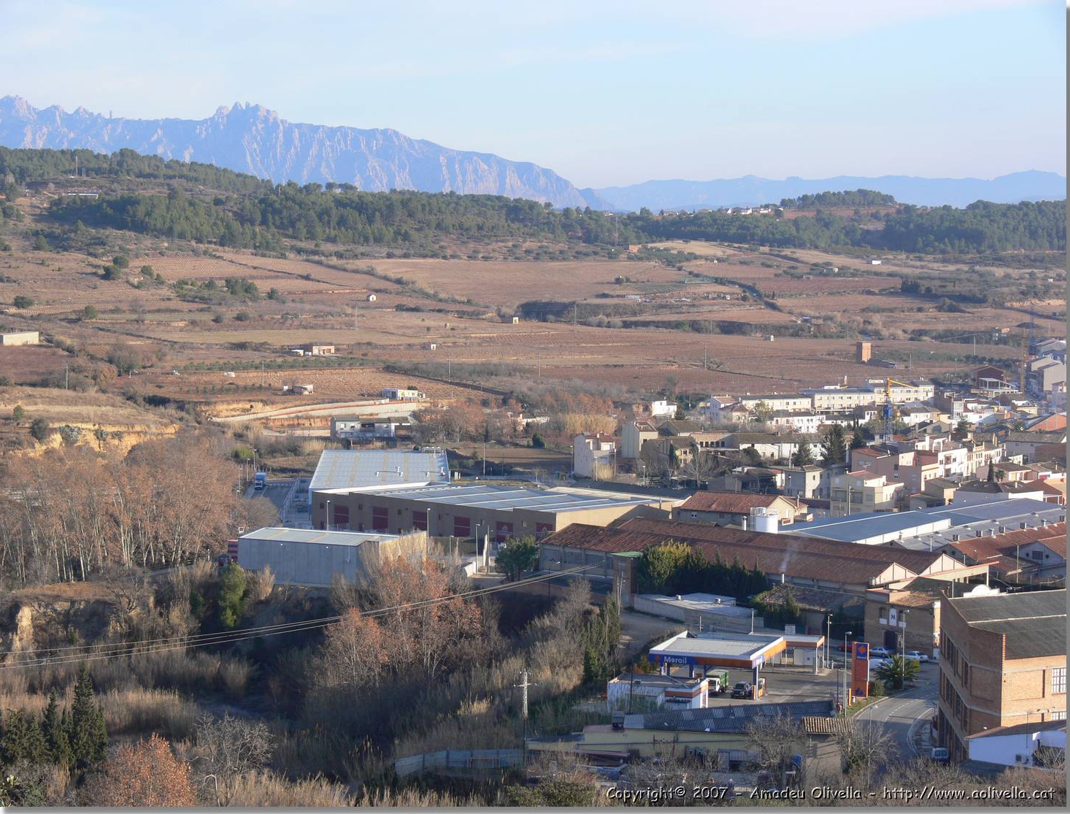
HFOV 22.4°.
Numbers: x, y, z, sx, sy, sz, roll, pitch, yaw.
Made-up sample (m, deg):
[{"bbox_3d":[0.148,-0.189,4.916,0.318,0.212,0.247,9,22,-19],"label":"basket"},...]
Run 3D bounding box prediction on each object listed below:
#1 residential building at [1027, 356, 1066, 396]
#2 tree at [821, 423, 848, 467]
[{"bbox_3d":[188.651,-11.000,991.961,12.500,13.500,10.500,-2,4,-25],"label":"residential building"},{"bbox_3d":[85.690,10.770,772.320,7.200,12.100,7.200,0,4,0],"label":"tree"}]

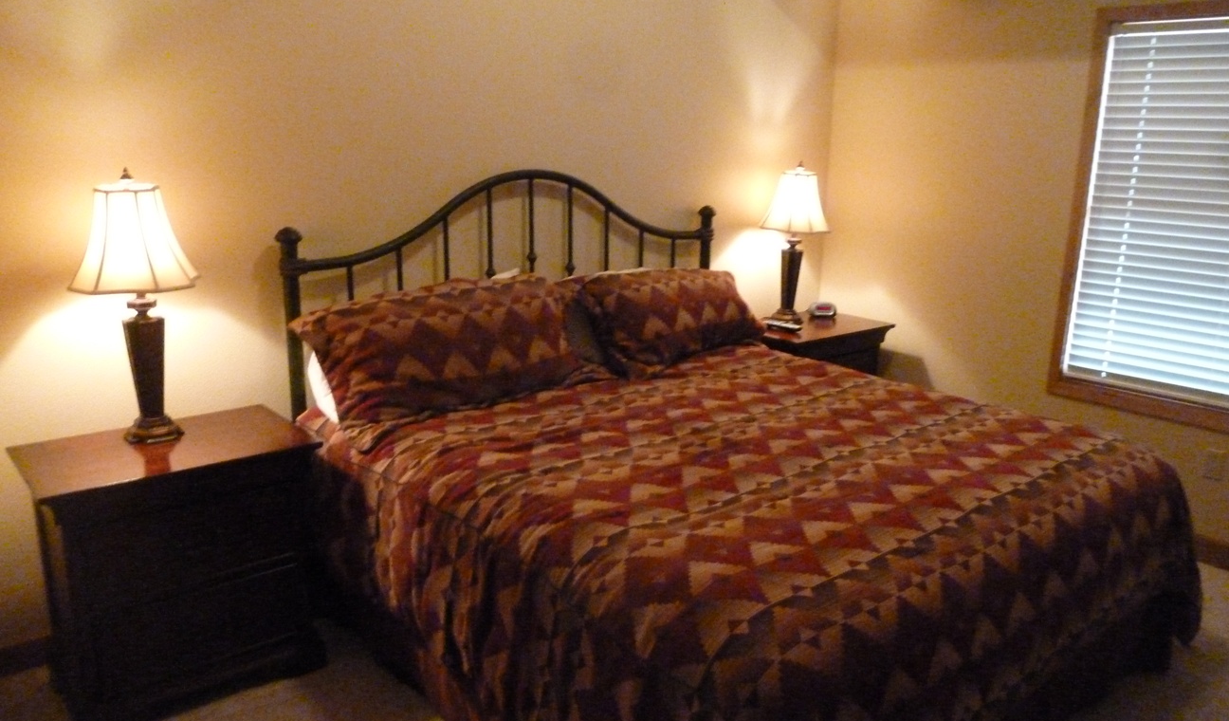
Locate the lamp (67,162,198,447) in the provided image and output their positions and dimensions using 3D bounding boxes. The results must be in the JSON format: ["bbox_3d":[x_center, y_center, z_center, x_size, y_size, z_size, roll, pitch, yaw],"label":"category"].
[{"bbox_3d":[-1.348,-0.154,2.526,0.355,0.757,0.355,-11,18,-39],"label":"lamp"}]

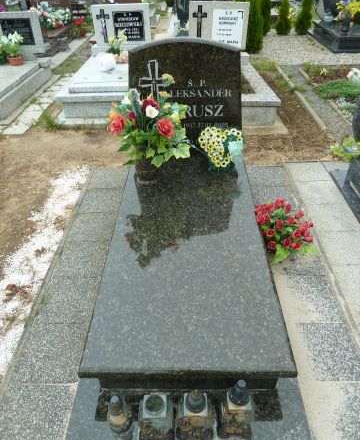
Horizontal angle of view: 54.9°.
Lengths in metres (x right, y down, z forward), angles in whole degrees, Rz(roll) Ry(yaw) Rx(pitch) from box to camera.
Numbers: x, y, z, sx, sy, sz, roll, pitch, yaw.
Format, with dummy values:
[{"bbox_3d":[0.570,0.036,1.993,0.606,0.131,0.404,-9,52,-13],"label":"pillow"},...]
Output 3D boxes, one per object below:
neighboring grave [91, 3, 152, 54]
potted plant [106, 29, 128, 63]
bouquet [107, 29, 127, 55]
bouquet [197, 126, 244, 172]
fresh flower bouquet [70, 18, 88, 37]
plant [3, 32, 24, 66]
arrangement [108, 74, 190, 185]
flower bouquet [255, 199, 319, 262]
[{"bbox_3d":[-0.800,-2.664,4.751,0.800,0.510,0.110,0,39,0],"label":"neighboring grave"},{"bbox_3d":[-0.775,-2.225,4.428,0.280,0.370,0.260,0,38,0],"label":"potted plant"},{"bbox_3d":[-0.825,-2.345,4.610,0.240,0.330,0.230,0,39,0],"label":"bouquet"},{"bbox_3d":[0.260,-0.455,2.283,0.295,0.320,0.130,0,38,0],"label":"bouquet"},{"bbox_3d":[-1.920,-3.737,6.750,0.290,0.320,0.280,0,39,0],"label":"fresh flower bouquet"},{"bbox_3d":[-2.120,-2.166,4.420,0.250,0.380,0.240,0,39,0],"label":"plant"},{"bbox_3d":[-0.168,-0.492,2.081,0.460,0.630,0.370,0,38,0],"label":"arrangement"},{"bbox_3d":[0.675,0.059,2.244,0.360,0.210,0.360,0,39,0],"label":"flower bouquet"}]

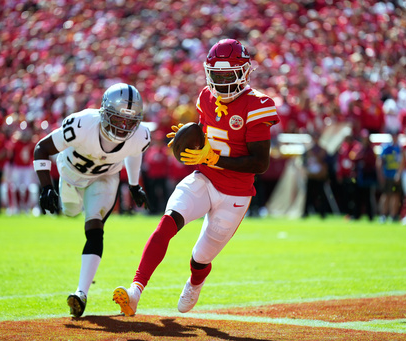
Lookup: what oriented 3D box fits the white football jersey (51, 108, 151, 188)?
[{"bbox_3d":[-0.590,-0.125,16.200,0.540,0.340,0.600,3,-38,-17],"label":"white football jersey"}]

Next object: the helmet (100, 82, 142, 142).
[{"bbox_3d":[-0.456,-0.324,16.000,0.250,0.310,0.320,6,18,-17],"label":"helmet"}]

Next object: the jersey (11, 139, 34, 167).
[{"bbox_3d":[-3.788,-0.369,60.000,0.500,0.600,0.300,0,0,-6],"label":"jersey"}]

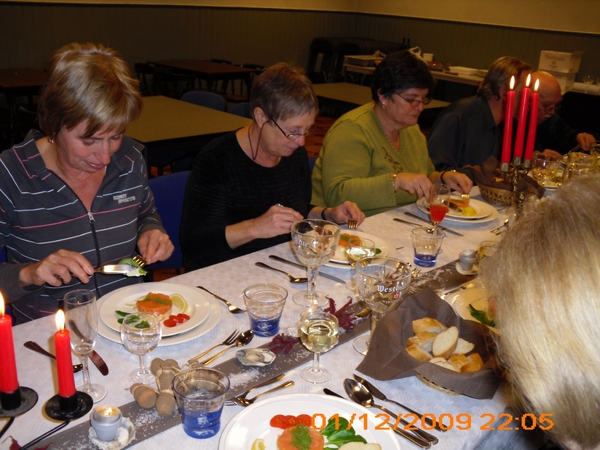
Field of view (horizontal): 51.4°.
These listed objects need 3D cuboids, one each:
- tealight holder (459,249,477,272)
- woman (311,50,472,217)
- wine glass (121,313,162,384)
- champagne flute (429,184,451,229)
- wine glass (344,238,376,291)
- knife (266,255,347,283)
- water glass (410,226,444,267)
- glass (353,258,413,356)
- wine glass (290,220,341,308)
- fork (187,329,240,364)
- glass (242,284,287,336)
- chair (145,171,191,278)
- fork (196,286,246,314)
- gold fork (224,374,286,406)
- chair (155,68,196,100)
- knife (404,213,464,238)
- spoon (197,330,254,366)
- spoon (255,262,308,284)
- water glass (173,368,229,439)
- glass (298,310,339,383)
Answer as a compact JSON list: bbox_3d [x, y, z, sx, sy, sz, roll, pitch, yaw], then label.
[{"bbox_3d":[0.446,0.094,1.659,0.046,0.047,0.046,4,20,0],"label":"tealight holder"},{"bbox_3d":[0.266,0.036,2.100,0.570,1.200,0.640,-16,28,-39],"label":"woman"},{"bbox_3d":[-0.276,0.219,1.097,0.072,0.118,0.072,-3,21,-15],"label":"wine glass"},{"bbox_3d":[0.357,-0.014,1.625,0.058,0.174,0.058,-16,28,-39],"label":"champagne flute"},{"bbox_3d":[0.146,0.094,1.502,0.071,0.120,0.071,4,20,0],"label":"wine glass"},{"bbox_3d":[0.015,0.106,1.504,0.225,0.010,0.020,17,26,32],"label":"knife"},{"bbox_3d":[0.334,0.064,1.639,0.091,0.084,0.091,7,21,12],"label":"water glass"},{"bbox_3d":[0.156,0.164,1.238,0.106,0.172,0.106,4,20,0],"label":"glass"},{"bbox_3d":[0.031,0.091,1.403,0.108,0.171,0.108,3,20,1],"label":"wine glass"},{"bbox_3d":[-0.165,0.235,1.214,0.021,0.016,0.154,15,24,29],"label":"fork"},{"bbox_3d":[-0.067,0.172,1.230,0.087,0.081,0.087,3,22,-1],"label":"glass"},{"bbox_3d":[-0.200,0.278,2.073,0.480,0.830,0.540,-16,28,-41],"label":"chair"},{"bbox_3d":[-0.178,0.167,1.401,0.164,0.018,0.022,19,25,36],"label":"fork"},{"bbox_3d":[-0.081,0.282,1.060,0.144,0.017,0.021,-14,27,-37],"label":"gold fork"},{"bbox_3d":[-0.970,-0.932,5.355,0.520,0.800,0.520,-16,28,-41],"label":"chair"},{"bbox_3d":[0.410,-0.003,1.932,0.021,0.011,0.241,-13,26,-37],"label":"knife"},{"bbox_3d":[-0.140,0.237,1.209,0.032,0.018,0.162,16,24,32],"label":"spoon"},{"bbox_3d":[-0.035,0.107,1.480,0.175,0.019,0.037,15,25,28],"label":"spoon"},{"bbox_3d":[-0.150,0.278,0.950,0.085,0.084,0.085,3,22,-1],"label":"water glass"},{"bbox_3d":[0.031,0.213,1.091,0.066,0.118,0.066,3,22,-1],"label":"glass"}]

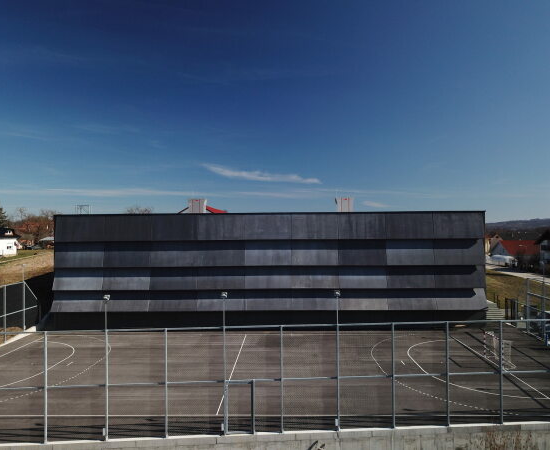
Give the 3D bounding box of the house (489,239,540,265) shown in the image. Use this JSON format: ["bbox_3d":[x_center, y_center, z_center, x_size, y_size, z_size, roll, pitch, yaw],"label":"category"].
[{"bbox_3d":[57.300,6.400,105.000,9.800,5.800,9.200,-1,-1,0],"label":"house"}]

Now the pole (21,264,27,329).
[{"bbox_3d":[-25.425,7.469,45.800,0.420,6.800,0.420,-1,-1,23],"label":"pole"}]

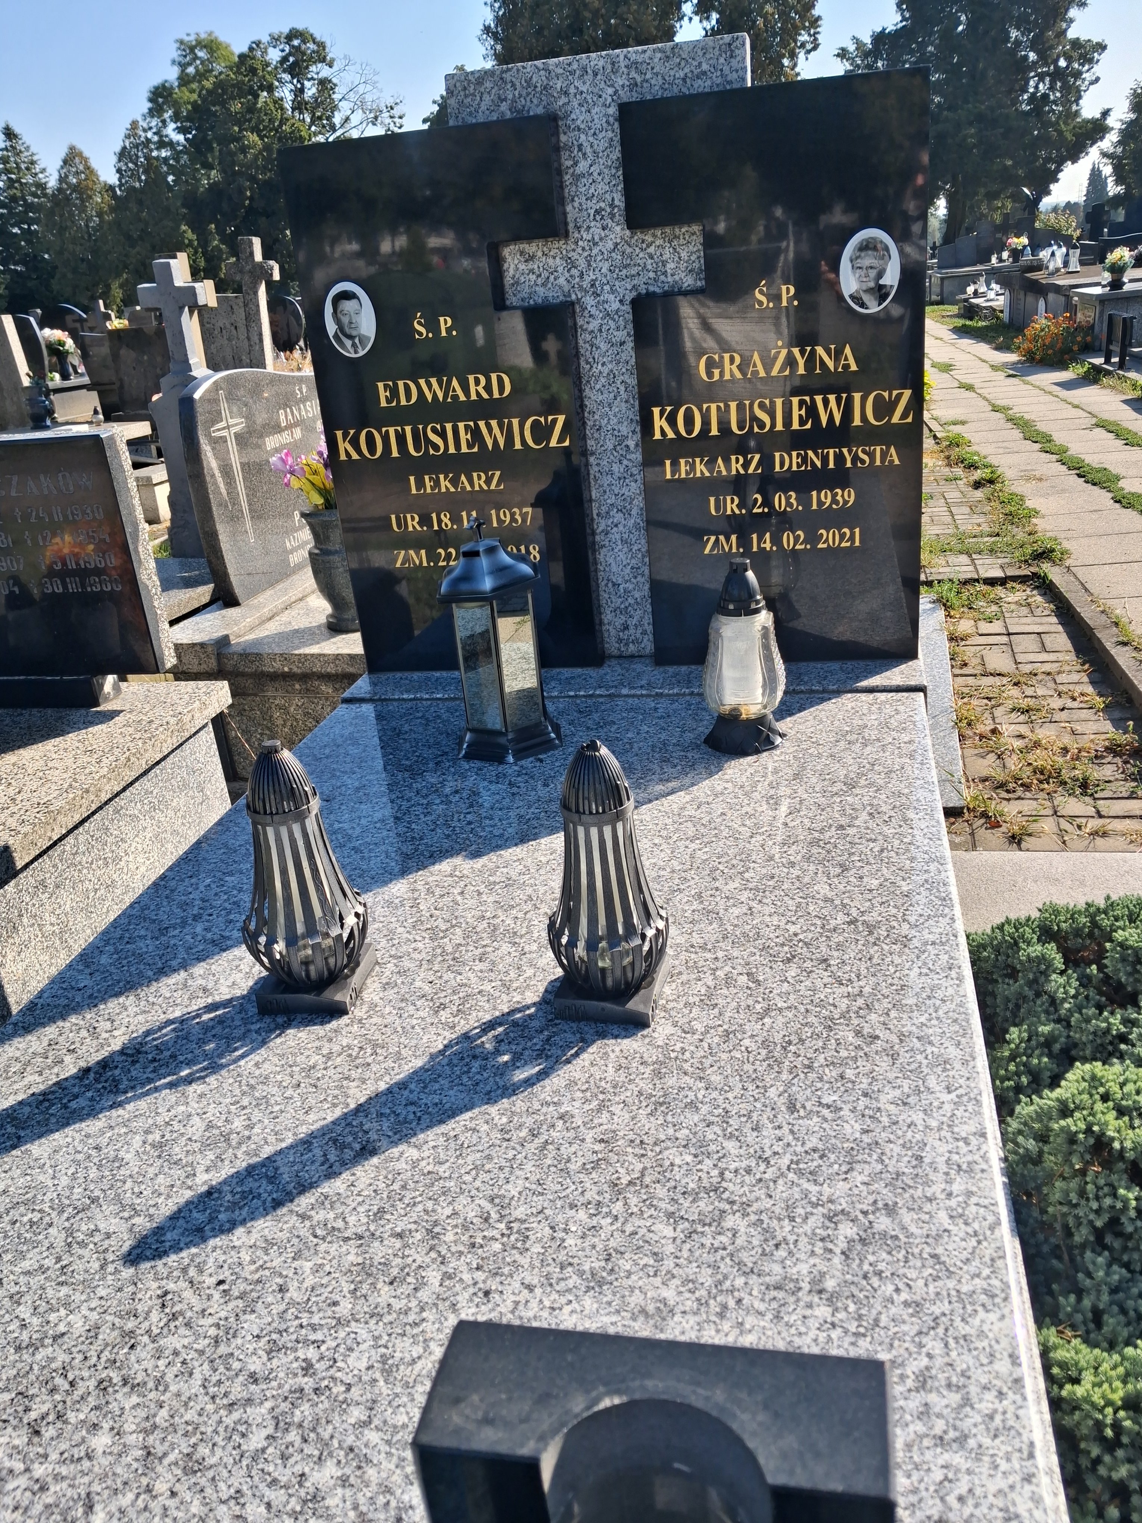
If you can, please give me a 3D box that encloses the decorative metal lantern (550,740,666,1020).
[{"bbox_3d":[0.033,0.111,1.177,0.122,0.285,0.122,0,24,13],"label":"decorative metal lantern"}]

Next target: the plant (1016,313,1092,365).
[{"bbox_3d":[4.833,-4.225,11.900,0.760,0.470,0.600,0,24,13],"label":"plant"}]

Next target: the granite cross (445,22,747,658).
[{"bbox_3d":[0.083,-0.665,2.077,0.473,0.983,0.075,0,23,13],"label":"granite cross"}]

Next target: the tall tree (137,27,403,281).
[{"bbox_3d":[-11.875,-24.532,50.142,9.000,11.033,8.500,0,24,13],"label":"tall tree"}]

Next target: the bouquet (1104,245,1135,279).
[{"bbox_3d":[5.501,-5.000,11.900,0.290,0.300,0.280,0,24,13],"label":"bouquet"}]

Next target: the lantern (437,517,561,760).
[{"bbox_3d":[-0.121,-0.200,1.832,0.187,0.363,0.168,0,24,13],"label":"lantern"}]

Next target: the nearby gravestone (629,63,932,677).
[{"bbox_3d":[0.357,-0.623,2.031,0.474,0.924,0.080,0,24,13],"label":"nearby gravestone"}]

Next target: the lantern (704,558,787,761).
[{"bbox_3d":[0.252,-0.159,1.756,0.125,0.281,0.123,0,24,13],"label":"lantern"}]

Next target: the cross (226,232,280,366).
[{"bbox_3d":[-2.170,-2.986,8.471,0.360,1.396,0.130,0,24,13],"label":"cross"}]

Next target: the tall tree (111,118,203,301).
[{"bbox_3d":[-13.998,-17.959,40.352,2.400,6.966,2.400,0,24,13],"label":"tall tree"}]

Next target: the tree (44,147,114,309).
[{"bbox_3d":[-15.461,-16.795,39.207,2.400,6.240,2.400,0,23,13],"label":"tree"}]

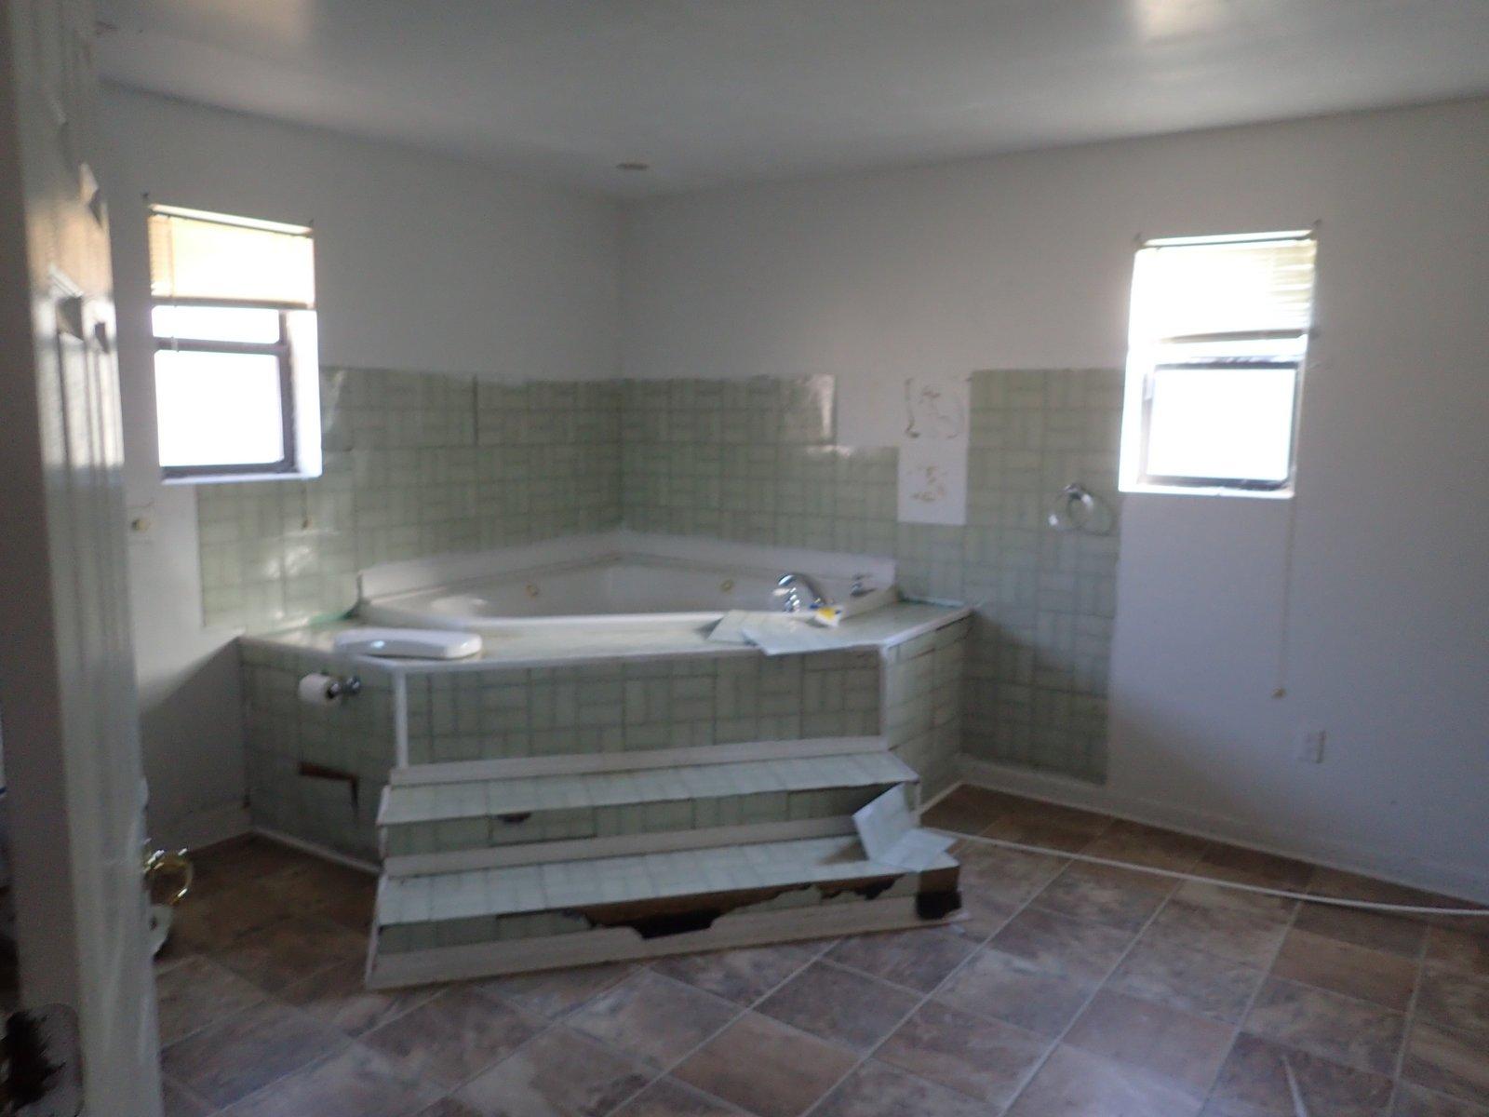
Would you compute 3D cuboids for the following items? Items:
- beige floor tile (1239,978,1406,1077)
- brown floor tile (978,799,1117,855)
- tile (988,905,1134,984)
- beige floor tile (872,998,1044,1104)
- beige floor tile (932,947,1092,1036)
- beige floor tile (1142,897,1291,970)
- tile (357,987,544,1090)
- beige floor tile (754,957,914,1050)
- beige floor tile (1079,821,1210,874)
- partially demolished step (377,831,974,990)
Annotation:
[{"bbox_3d":[1.410,1.133,2.621,0.315,0.010,0.315,7,10,36],"label":"beige floor tile"},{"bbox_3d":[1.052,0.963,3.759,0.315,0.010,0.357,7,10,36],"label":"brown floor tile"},{"bbox_3d":[0.889,1.071,3.005,0.315,0.010,0.315,7,10,36],"label":"tile"},{"bbox_3d":[0.500,1.142,2.488,0.315,0.010,0.315,7,10,36],"label":"beige floor tile"},{"bbox_3d":[0.713,1.131,2.802,0.328,0.010,0.328,7,10,35],"label":"beige floor tile"},{"bbox_3d":[1.373,1.093,3.148,0.328,0.010,0.328,7,10,35],"label":"beige floor tile"},{"bbox_3d":[-0.670,1.120,2.548,0.315,0.010,0.315,7,10,36],"label":"tile"},{"bbox_3d":[0.240,1.111,2.680,0.315,0.010,0.315,7,10,36],"label":"beige floor tile"},{"bbox_3d":[1.394,1.008,3.744,0.328,0.010,0.328,7,10,35],"label":"beige floor tile"},{"bbox_3d":[-0.192,0.963,3.016,1.595,0.175,0.260,-1,9,-14],"label":"partially demolished step"}]

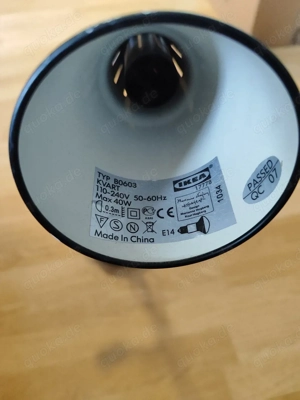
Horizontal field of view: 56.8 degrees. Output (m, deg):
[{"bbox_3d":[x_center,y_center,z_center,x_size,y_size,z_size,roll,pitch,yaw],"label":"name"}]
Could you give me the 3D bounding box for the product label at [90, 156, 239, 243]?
[{"bbox_3d":[0.004,0.001,0.137,0.065,0.017,0.038,-6,62,1],"label":"product label"}]

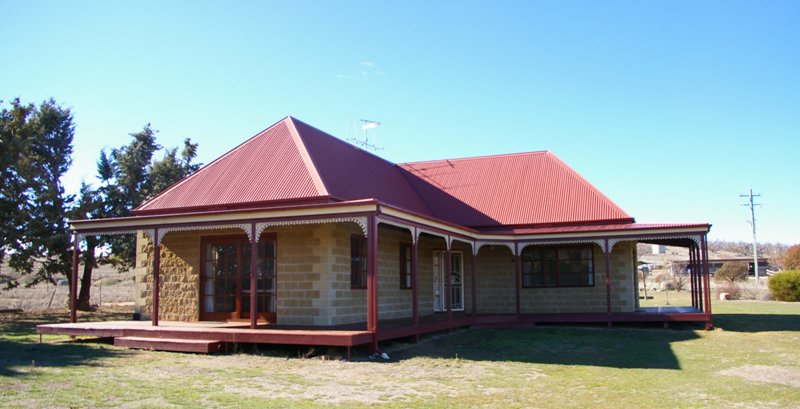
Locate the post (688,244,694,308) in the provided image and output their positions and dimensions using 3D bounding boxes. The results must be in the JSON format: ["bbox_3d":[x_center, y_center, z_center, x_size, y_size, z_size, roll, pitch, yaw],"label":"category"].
[{"bbox_3d":[10.838,2.684,22.300,0.100,2.350,0.100,-4,-9,23],"label":"post"}]

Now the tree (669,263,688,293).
[{"bbox_3d":[20.234,5.294,43.500,1.700,2.150,1.700,-1,-8,0],"label":"tree"}]

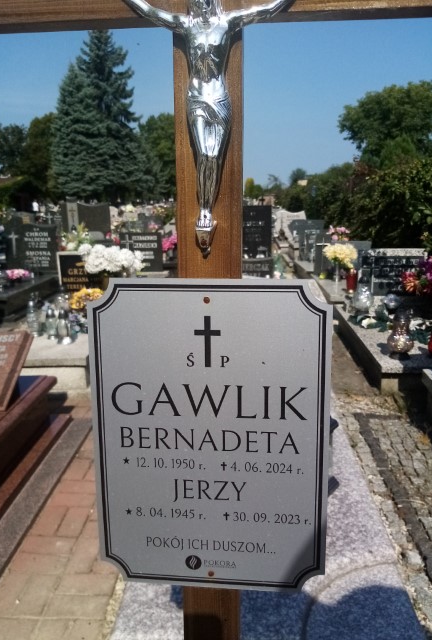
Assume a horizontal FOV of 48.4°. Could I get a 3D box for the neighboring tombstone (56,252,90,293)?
[{"bbox_3d":[-1.389,-0.488,5.097,0.546,0.488,0.100,1,15,3],"label":"neighboring tombstone"}]

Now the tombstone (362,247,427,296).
[{"bbox_3d":[1.890,-0.510,5.154,0.710,0.524,0.120,1,15,3],"label":"tombstone"}]

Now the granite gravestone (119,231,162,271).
[{"bbox_3d":[-1.049,-0.963,6.834,0.621,0.563,0.100,1,15,3],"label":"granite gravestone"}]

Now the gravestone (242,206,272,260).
[{"bbox_3d":[0.538,-1.250,6.870,0.517,0.755,0.120,1,15,3],"label":"gravestone"}]

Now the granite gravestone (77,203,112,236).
[{"bbox_3d":[-2.603,-2.121,10.300,0.720,0.760,0.140,1,14,3],"label":"granite gravestone"}]

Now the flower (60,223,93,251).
[{"bbox_3d":[-1.782,-1.039,6.140,0.409,0.405,0.340,1,15,3],"label":"flower"}]

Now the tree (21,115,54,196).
[{"bbox_3d":[-16.524,-15.090,45.650,4.356,8.221,4.356,1,15,3],"label":"tree"}]

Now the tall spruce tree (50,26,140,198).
[{"bbox_3d":[-9.178,-15.335,37.302,6.970,12.711,6.970,1,15,3],"label":"tall spruce tree"}]

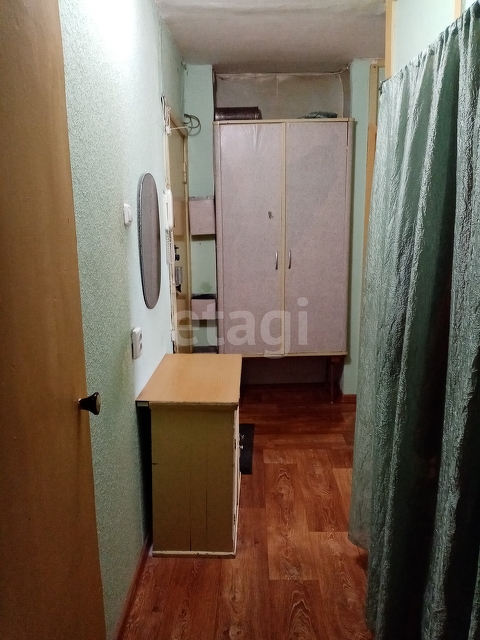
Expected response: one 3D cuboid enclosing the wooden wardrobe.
[{"bbox_3d":[0.323,-0.606,3.758,0.977,1.744,0.420,0,11,1],"label":"wooden wardrobe"}]

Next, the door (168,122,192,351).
[{"bbox_3d":[-0.405,-0.234,3.291,0.075,2.008,0.821,0,11,1],"label":"door"}]

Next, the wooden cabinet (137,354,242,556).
[{"bbox_3d":[-0.198,0.607,2.357,0.428,0.698,0.759,0,11,1],"label":"wooden cabinet"}]

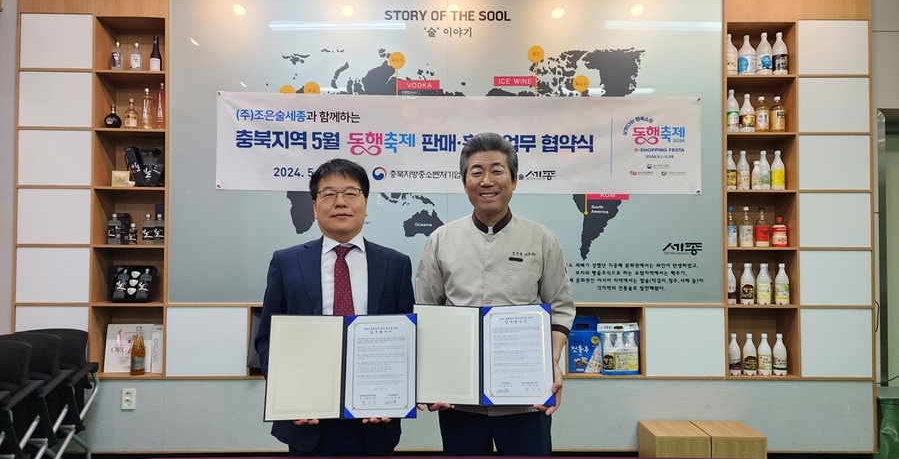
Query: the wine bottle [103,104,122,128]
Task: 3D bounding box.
[{"bbox_3d":[-2.072,-0.698,3.687,0.105,0.153,0.075,0,-1,-1],"label":"wine bottle"}]

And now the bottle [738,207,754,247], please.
[{"bbox_3d":[1.852,-0.016,3.723,0.077,0.248,0.077,0,-1,-1],"label":"bottle"}]

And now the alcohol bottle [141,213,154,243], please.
[{"bbox_3d":[-1.855,-0.004,3.679,0.076,0.190,0.060,0,-1,-1],"label":"alcohol bottle"}]

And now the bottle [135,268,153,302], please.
[{"bbox_3d":[-1.863,0.332,3.657,0.063,0.184,0.059,0,-21,-1],"label":"bottle"}]

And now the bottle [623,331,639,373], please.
[{"bbox_3d":[1.128,0.757,3.703,0.077,0.258,0.077,0,-1,-1],"label":"bottle"}]

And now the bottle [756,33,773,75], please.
[{"bbox_3d":[1.971,-1.099,3.740,0.088,0.270,0.088,0,-1,-1],"label":"bottle"}]

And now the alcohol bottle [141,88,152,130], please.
[{"bbox_3d":[-1.897,-0.750,3.754,0.062,0.273,0.060,0,-1,-1],"label":"alcohol bottle"}]

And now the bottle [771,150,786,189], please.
[{"bbox_3d":[2.042,-0.362,3.707,0.073,0.251,0.073,0,-1,-1],"label":"bottle"}]

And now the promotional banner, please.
[{"bbox_3d":[0.061,-0.531,3.704,3.000,0.600,0.020,0,-1,-1],"label":"promotional banner"}]

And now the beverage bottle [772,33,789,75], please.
[{"bbox_3d":[2.103,-1.108,3.798,0.086,0.286,0.086,0,-1,-1],"label":"beverage bottle"}]

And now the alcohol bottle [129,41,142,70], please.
[{"bbox_3d":[-1.971,-1.077,3.760,0.070,0.192,0.068,0,-1,-1],"label":"alcohol bottle"}]

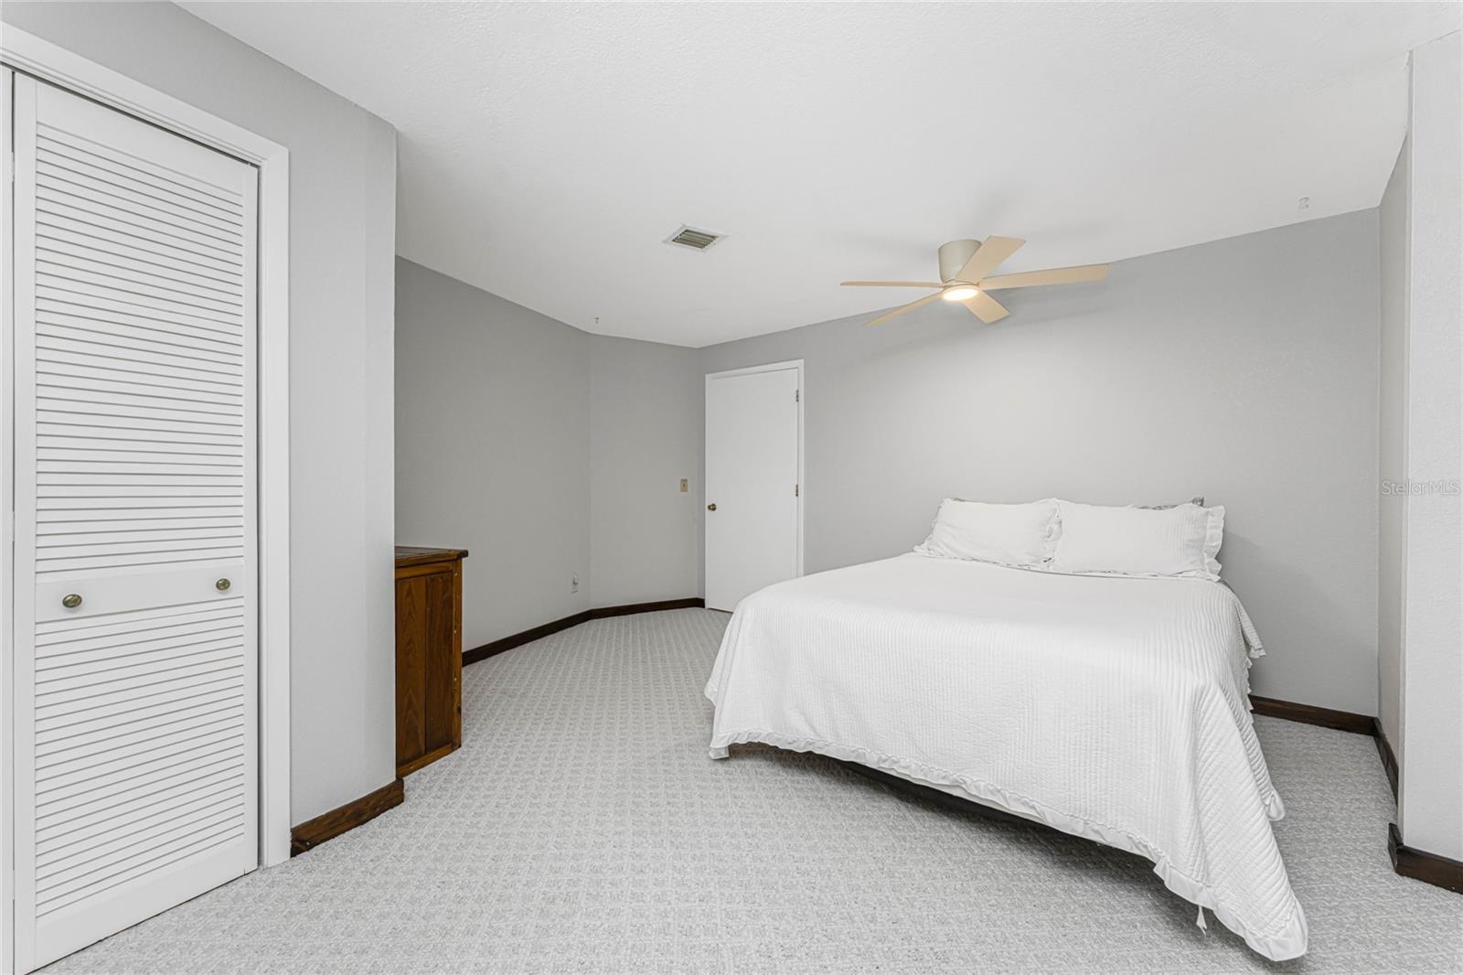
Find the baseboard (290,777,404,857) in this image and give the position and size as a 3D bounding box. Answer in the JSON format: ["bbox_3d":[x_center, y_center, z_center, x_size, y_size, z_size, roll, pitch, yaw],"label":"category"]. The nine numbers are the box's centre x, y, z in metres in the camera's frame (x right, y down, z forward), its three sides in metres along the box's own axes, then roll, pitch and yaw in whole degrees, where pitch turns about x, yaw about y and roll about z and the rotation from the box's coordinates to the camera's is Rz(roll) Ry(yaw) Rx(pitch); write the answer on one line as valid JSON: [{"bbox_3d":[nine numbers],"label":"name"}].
[{"bbox_3d":[-1.240,1.056,1.852,0.018,0.087,0.344,0,0,30],"label":"baseboard"}]

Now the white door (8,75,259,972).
[{"bbox_3d":[-1.500,0.081,1.467,0.035,2.018,0.444,0,0,32],"label":"white door"}]

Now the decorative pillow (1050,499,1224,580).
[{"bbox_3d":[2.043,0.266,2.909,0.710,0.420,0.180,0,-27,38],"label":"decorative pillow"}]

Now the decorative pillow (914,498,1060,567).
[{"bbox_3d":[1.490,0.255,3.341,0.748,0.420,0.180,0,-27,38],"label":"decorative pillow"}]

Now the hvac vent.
[{"bbox_3d":[-0.184,-1.280,2.931,0.245,0.020,0.235,0,0,-31],"label":"hvac vent"}]

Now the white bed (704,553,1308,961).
[{"bbox_3d":[1.206,0.770,2.585,1.700,0.660,2.080,0,0,38],"label":"white bed"}]

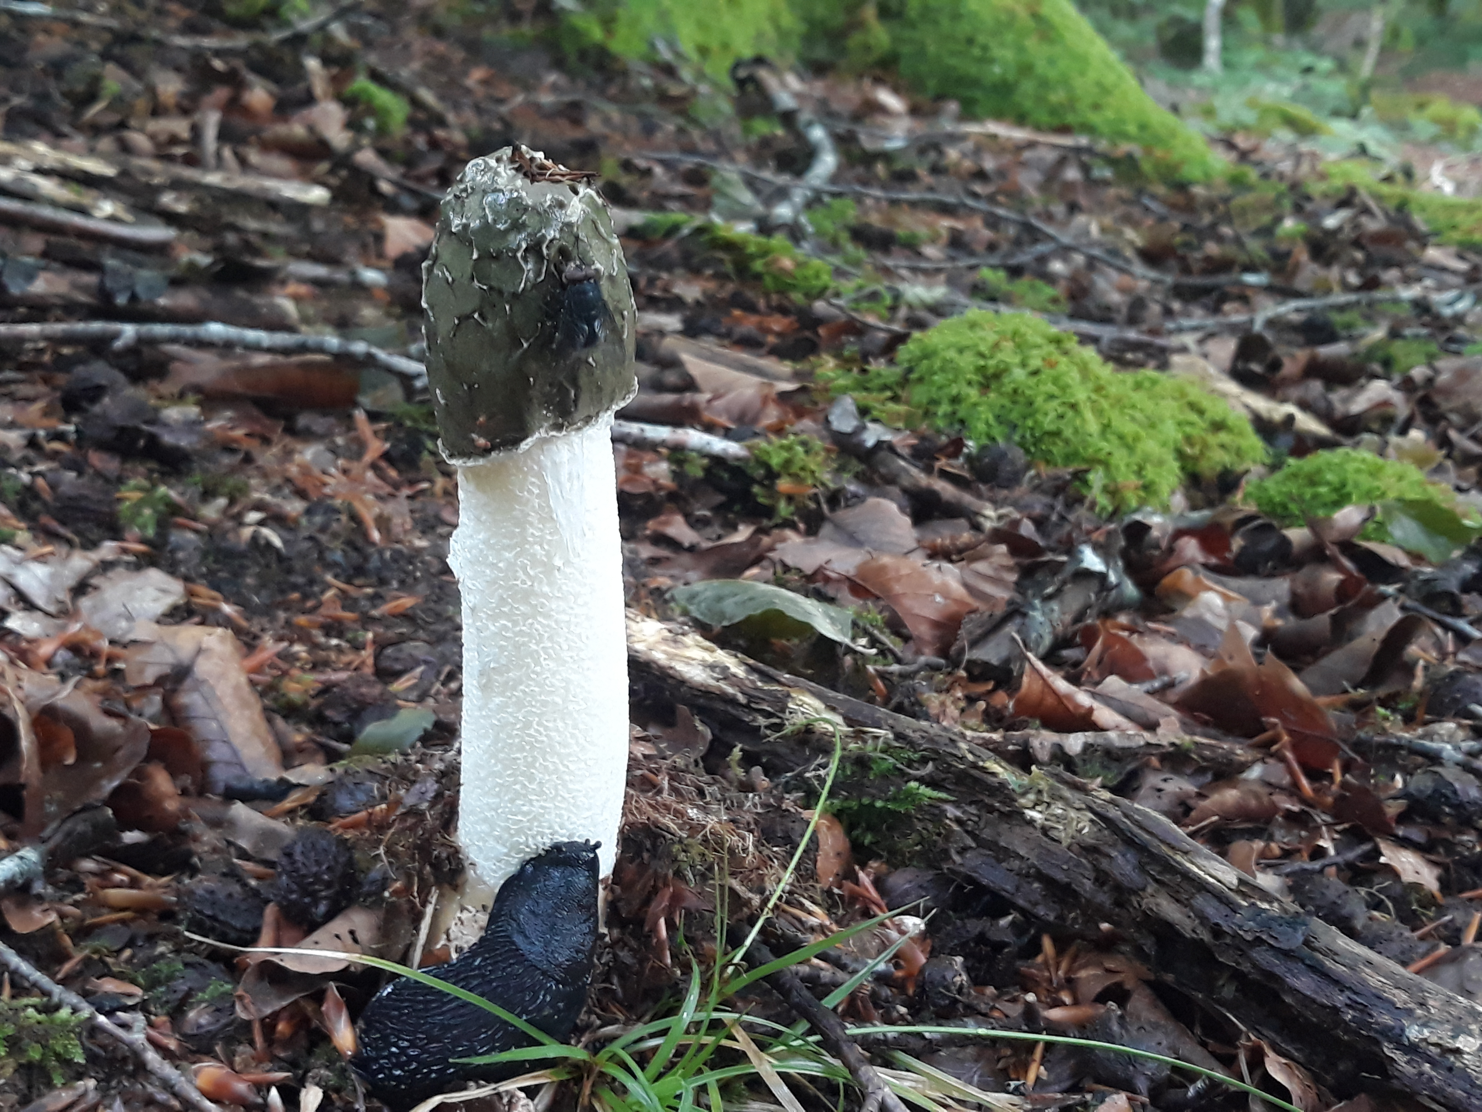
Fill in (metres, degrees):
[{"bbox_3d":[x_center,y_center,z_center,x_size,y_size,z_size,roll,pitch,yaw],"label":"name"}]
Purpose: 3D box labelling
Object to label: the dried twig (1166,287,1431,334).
[{"bbox_3d":[0.364,-0.160,0.750,0.200,0.012,0.013,-9,23,-16],"label":"dried twig"}]

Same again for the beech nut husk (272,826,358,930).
[{"bbox_3d":[-0.095,0.072,0.258,0.018,0.019,0.018,1,20,0],"label":"beech nut husk"}]

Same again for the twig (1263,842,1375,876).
[{"bbox_3d":[0.155,0.081,0.310,0.033,0.005,0.006,-5,26,-23],"label":"twig"}]

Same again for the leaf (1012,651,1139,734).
[{"bbox_3d":[0.098,0.040,0.340,0.037,0.014,0.018,14,38,8],"label":"leaf"}]

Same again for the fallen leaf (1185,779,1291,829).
[{"bbox_3d":[0.140,0.070,0.325,0.028,0.009,0.018,3,24,-7],"label":"fallen leaf"}]

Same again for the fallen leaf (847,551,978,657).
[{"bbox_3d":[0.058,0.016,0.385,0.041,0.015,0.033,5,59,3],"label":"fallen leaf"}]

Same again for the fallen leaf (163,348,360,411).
[{"bbox_3d":[-0.215,-0.079,0.520,0.084,0.022,0.032,5,24,-1],"label":"fallen leaf"}]

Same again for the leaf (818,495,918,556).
[{"bbox_3d":[0.051,-0.011,0.465,0.040,0.013,0.034,5,24,-2],"label":"leaf"}]

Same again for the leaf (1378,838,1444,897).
[{"bbox_3d":[0.162,0.075,0.280,0.020,0.006,0.010,23,41,26],"label":"leaf"}]

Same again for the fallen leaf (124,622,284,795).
[{"bbox_3d":[-0.153,0.043,0.330,0.036,0.016,0.050,-8,55,-20],"label":"fallen leaf"}]

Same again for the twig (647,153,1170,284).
[{"bbox_3d":[0.162,-0.373,1.260,0.600,0.045,0.110,19,27,28],"label":"twig"}]

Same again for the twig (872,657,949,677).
[{"bbox_3d":[0.053,0.034,0.360,0.022,0.004,0.005,-6,22,-6],"label":"twig"}]

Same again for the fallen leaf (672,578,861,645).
[{"bbox_3d":[0.008,0.017,0.360,0.056,0.013,0.025,10,24,4],"label":"fallen leaf"}]

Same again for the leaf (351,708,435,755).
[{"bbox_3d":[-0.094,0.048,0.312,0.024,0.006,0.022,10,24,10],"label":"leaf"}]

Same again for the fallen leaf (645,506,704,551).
[{"bbox_3d":[-0.025,-0.011,0.440,0.021,0.009,0.016,7,44,4],"label":"fallen leaf"}]

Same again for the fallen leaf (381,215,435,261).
[{"bbox_3d":[-0.234,-0.226,0.820,0.040,0.022,0.032,5,24,-2],"label":"fallen leaf"}]

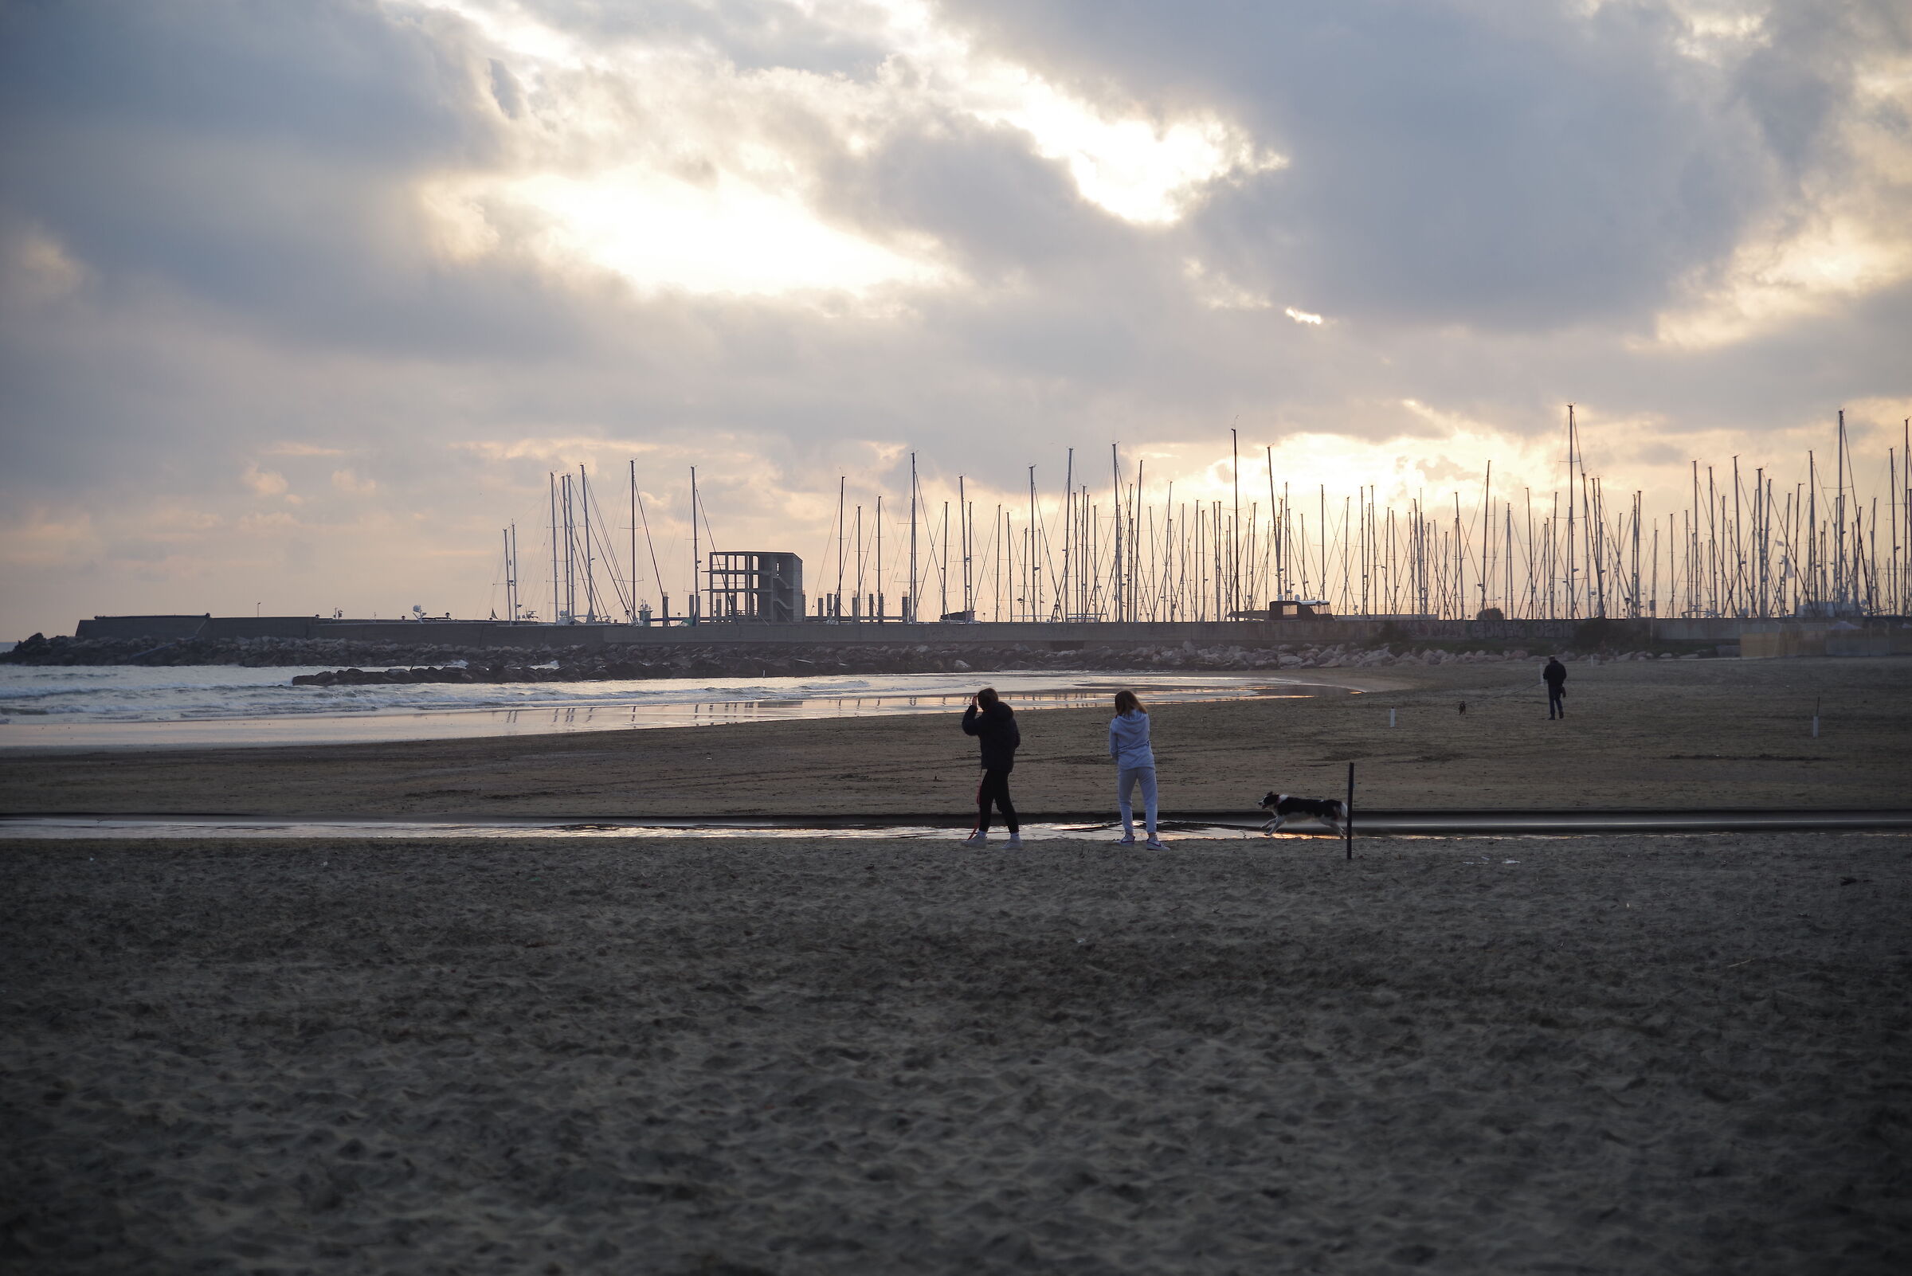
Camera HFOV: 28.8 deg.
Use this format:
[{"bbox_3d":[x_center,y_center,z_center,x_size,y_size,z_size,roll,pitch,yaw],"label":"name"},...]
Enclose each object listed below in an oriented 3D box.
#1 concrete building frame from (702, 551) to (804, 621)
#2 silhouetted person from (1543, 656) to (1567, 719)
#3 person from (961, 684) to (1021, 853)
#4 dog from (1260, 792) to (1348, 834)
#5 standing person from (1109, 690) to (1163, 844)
[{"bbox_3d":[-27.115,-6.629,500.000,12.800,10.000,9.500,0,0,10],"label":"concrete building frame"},{"bbox_3d":[16.450,1.373,102.000,0.600,1.760,0.450,0,0,-14],"label":"silhouetted person"},{"bbox_3d":[0.368,1.366,39.000,0.580,1.670,0.550,0,0,34],"label":"person"},{"bbox_3d":[3.797,1.933,40.600,0.990,0.510,0.280,0,0,3],"label":"dog"},{"bbox_3d":[1.861,1.372,38.600,0.540,1.650,0.450,0,0,-13],"label":"standing person"}]

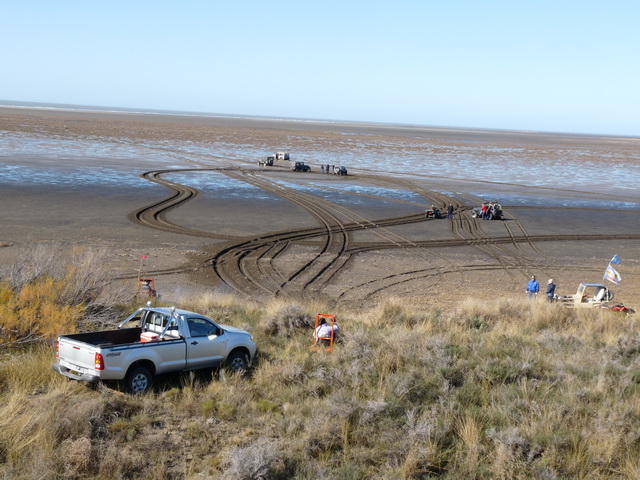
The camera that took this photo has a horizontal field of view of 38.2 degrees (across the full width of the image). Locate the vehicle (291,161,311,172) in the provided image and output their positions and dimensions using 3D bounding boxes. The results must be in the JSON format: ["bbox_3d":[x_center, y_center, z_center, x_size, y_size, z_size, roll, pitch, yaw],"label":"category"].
[{"bbox_3d":[-3.919,-14.969,190.522,3.700,1.800,1.700,0,8,-21],"label":"vehicle"}]

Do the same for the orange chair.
[{"bbox_3d":[0.153,2.862,28.300,0.580,1.100,0.620,5,8,17],"label":"orange chair"}]

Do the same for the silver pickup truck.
[{"bbox_3d":[-3.814,2.580,22.691,1.800,1.860,5.200,8,7,40],"label":"silver pickup truck"}]

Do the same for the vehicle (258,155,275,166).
[{"bbox_3d":[-11.831,-17.239,204.589,1.700,1.800,3.700,7,9,29],"label":"vehicle"}]

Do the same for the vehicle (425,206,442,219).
[{"bbox_3d":[13.571,-3.362,110.670,1.400,1.400,2.400,7,8,27],"label":"vehicle"}]

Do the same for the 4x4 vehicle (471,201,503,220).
[{"bbox_3d":[20.343,-3.611,113.049,1.800,2.000,3.500,-1,9,-31],"label":"4x4 vehicle"}]

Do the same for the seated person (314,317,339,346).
[{"bbox_3d":[0.232,2.862,28.600,0.600,0.900,0.800,5,8,17],"label":"seated person"}]

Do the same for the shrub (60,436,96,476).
[{"bbox_3d":[-4.102,3.677,15.700,0.560,0.500,0.520,3,7,0],"label":"shrub"}]

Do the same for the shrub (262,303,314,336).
[{"bbox_3d":[-1.107,2.726,31.500,1.750,0.950,1.400,3,7,0],"label":"shrub"}]

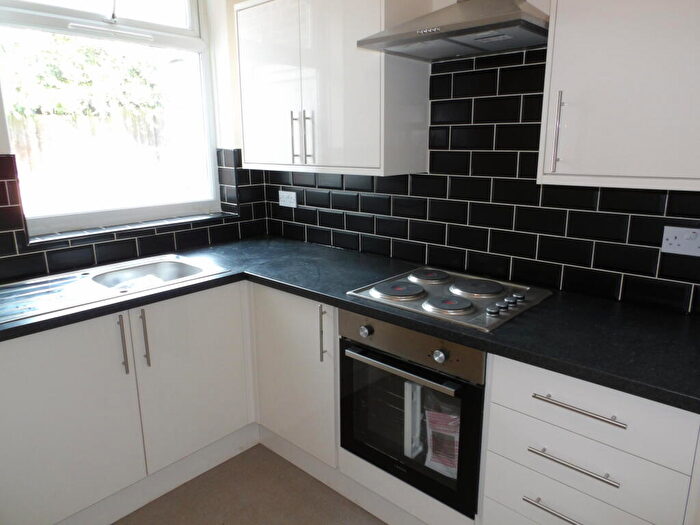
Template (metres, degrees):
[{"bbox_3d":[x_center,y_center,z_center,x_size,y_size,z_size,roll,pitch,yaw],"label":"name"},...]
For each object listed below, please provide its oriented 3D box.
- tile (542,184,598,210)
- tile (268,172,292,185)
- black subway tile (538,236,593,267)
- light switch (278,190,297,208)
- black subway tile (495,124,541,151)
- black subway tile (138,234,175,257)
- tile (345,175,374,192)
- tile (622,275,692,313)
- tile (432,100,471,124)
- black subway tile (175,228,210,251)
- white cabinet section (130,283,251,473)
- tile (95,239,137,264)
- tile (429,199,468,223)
[{"bbox_3d":[0.803,-0.244,1.766,0.200,0.100,0.010,12,19,41],"label":"tile"},{"bbox_3d":[-0.400,-0.496,2.824,0.200,0.101,0.010,12,19,41],"label":"tile"},{"bbox_3d":[0.805,-0.043,1.818,0.200,0.100,0.010,12,19,41],"label":"black subway tile"},{"bbox_3d":[-0.362,-0.365,2.799,0.148,0.087,0.012,12,19,41],"label":"light switch"},{"bbox_3d":[0.651,-0.476,1.849,0.200,0.100,0.010,12,19,41],"label":"black subway tile"},{"bbox_3d":[-0.990,-0.090,2.496,0.010,0.101,0.200,12,19,41],"label":"black subway tile"},{"bbox_3d":[0.048,-0.402,2.430,0.200,0.100,0.010,12,19,41],"label":"tile"},{"bbox_3d":[1.034,0.105,1.644,0.200,0.100,0.010,12,19,41],"label":"tile"},{"bbox_3d":[0.422,-0.623,2.021,0.200,0.100,0.009,12,19,41],"label":"tile"},{"bbox_3d":[-0.857,-0.128,2.653,0.009,0.098,0.200,13,19,42],"label":"black subway tile"},{"bbox_3d":[-0.855,0.439,2.258,0.550,0.712,0.505,12,19,41],"label":"white cabinet section"},{"bbox_3d":[-1.133,-0.056,2.361,0.010,0.099,0.200,12,19,41],"label":"tile"},{"bbox_3d":[0.428,-0.222,2.121,0.200,0.101,0.010,12,19,41],"label":"tile"}]

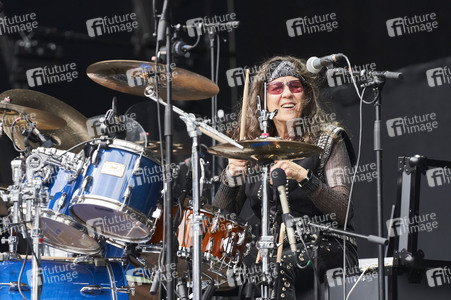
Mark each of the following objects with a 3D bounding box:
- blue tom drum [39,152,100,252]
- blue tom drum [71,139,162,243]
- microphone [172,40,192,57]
[{"bbox_3d":[-0.538,0.173,8.461,0.335,0.250,0.335,12,-20,19],"label":"blue tom drum"},{"bbox_3d":[-0.333,0.135,8.043,0.285,0.235,0.285,11,-23,19],"label":"blue tom drum"},{"bbox_3d":[-0.174,-0.356,8.900,0.056,0.058,0.165,5,-11,-37],"label":"microphone"}]

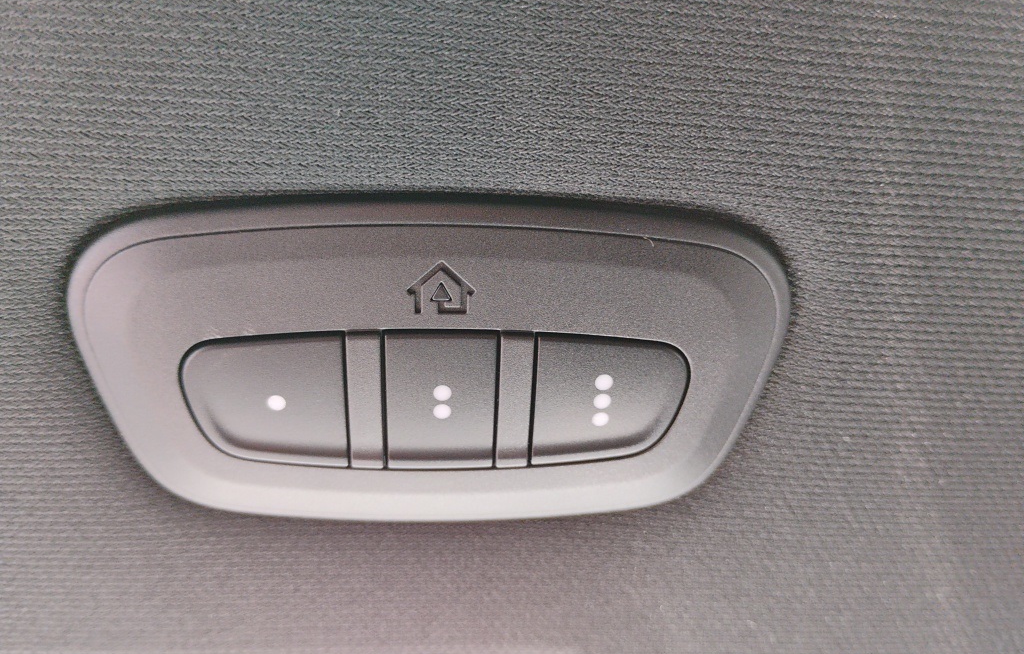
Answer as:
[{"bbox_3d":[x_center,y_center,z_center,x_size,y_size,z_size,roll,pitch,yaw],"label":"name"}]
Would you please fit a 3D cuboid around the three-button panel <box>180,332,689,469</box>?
[{"bbox_3d":[-0.008,0.008,0.091,0.055,0.006,0.018,0,-64,-5],"label":"three-button panel"}]

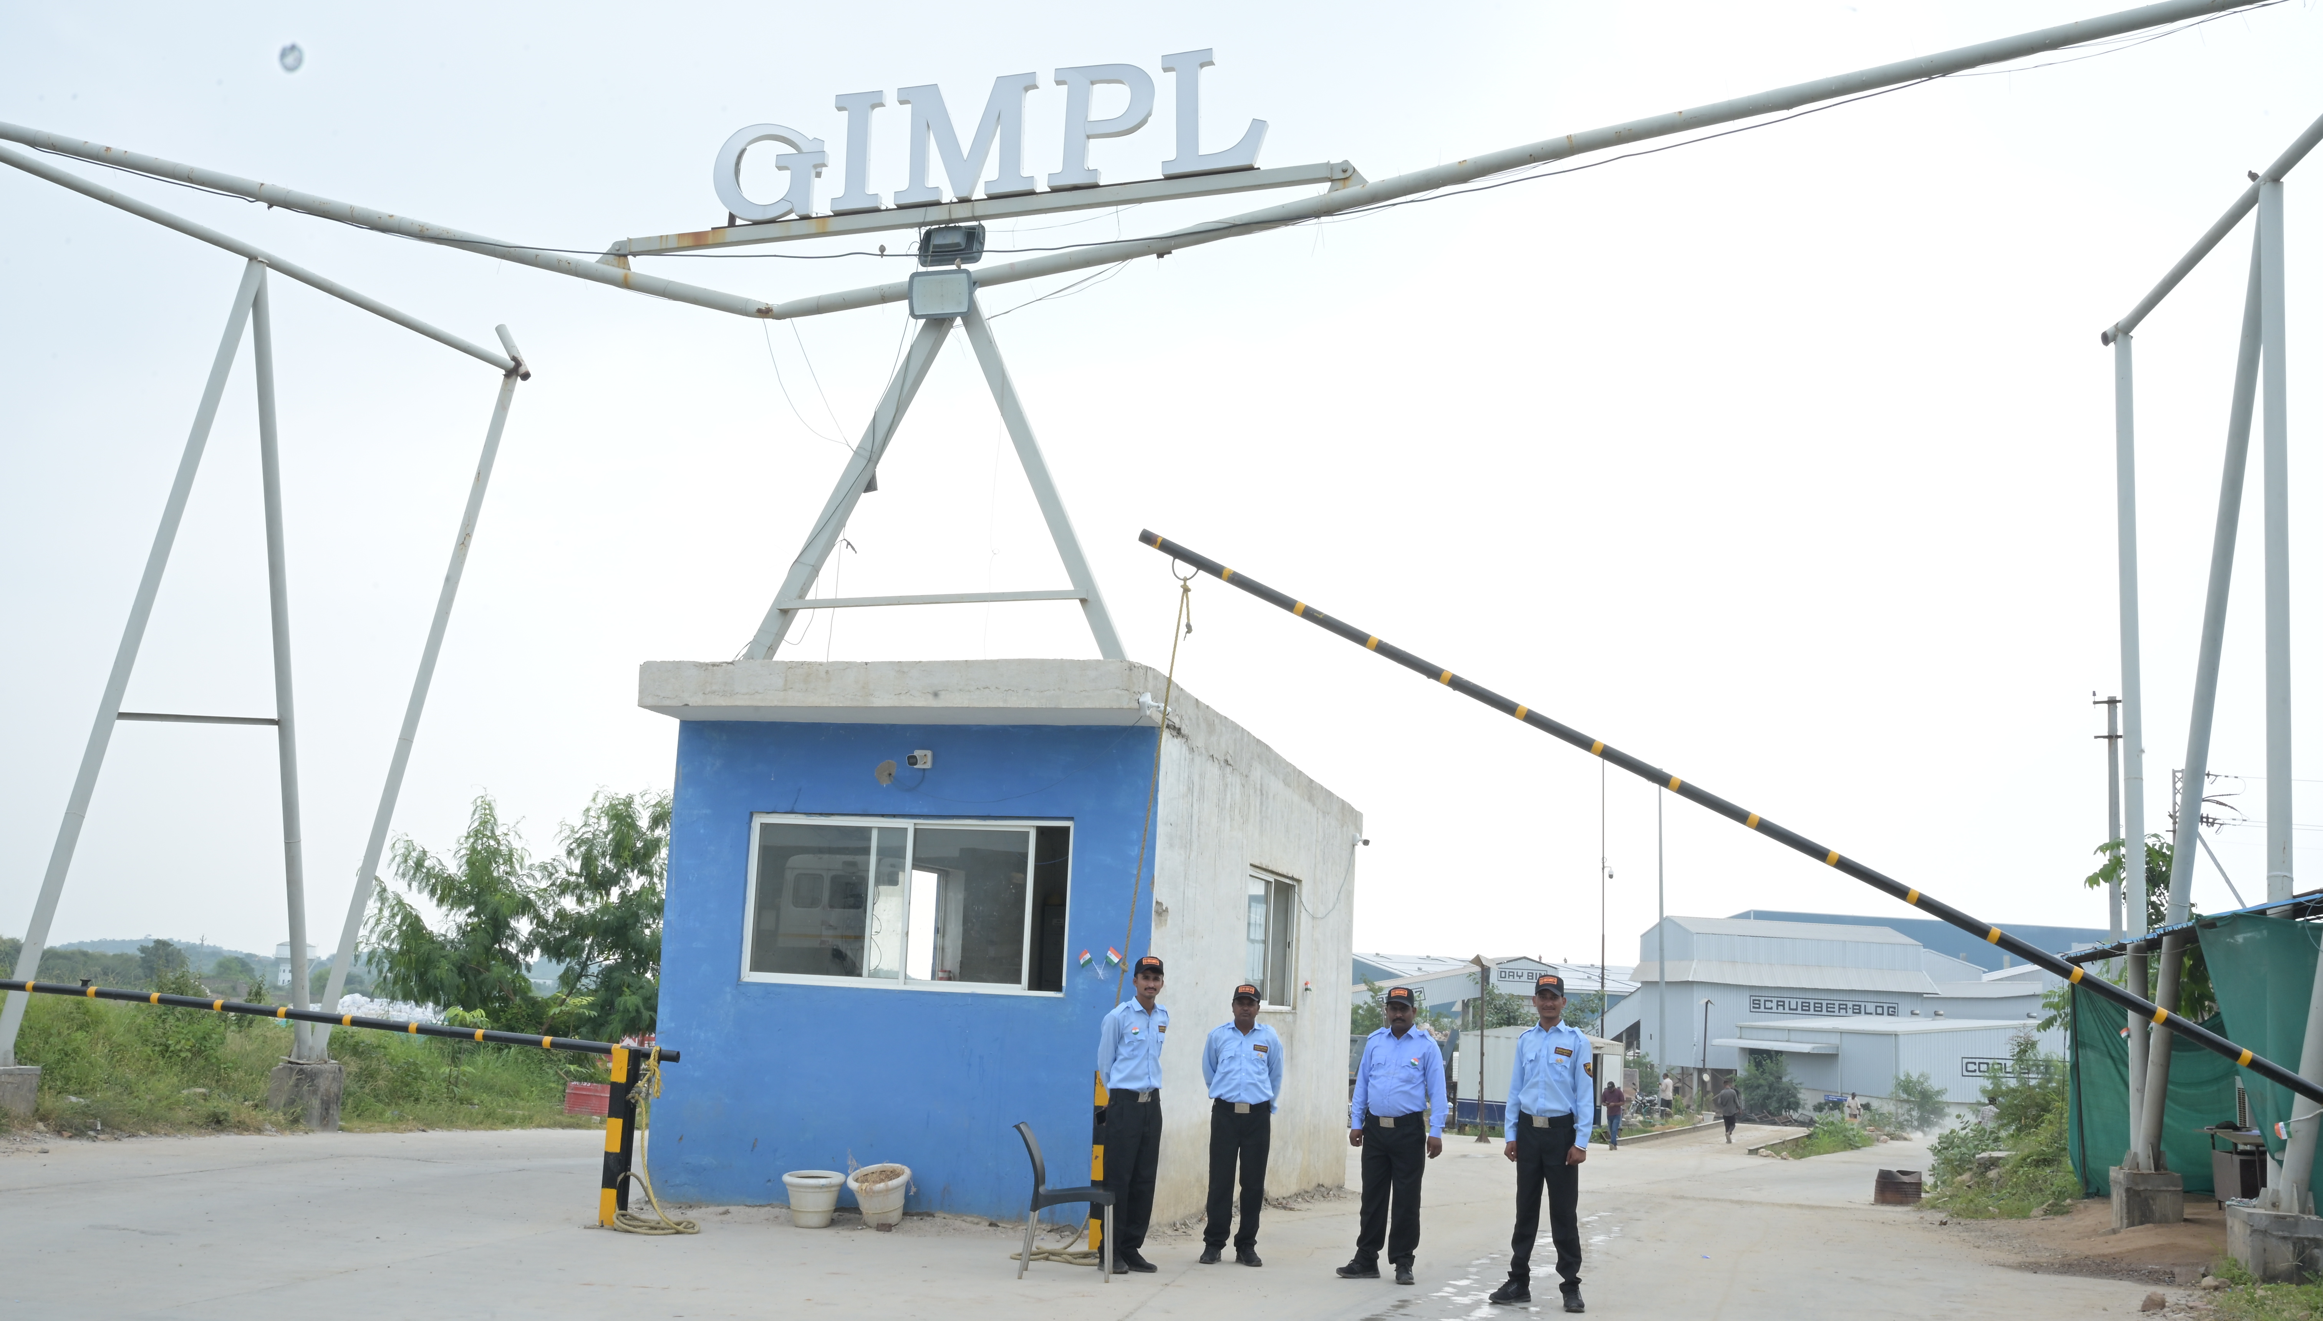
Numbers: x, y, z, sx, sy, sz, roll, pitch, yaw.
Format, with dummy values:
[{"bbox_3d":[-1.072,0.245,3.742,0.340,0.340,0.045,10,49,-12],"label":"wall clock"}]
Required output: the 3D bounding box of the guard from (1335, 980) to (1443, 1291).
[{"bbox_3d":[1.349,2.730,12.360,0.580,1.660,0.400,0,-10,16],"label":"guard"}]

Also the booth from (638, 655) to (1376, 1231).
[{"bbox_3d":[-0.982,2.569,18.204,3.771,3.766,7.764,0,-10,15],"label":"booth"}]

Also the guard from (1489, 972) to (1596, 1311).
[{"bbox_3d":[2.078,2.594,11.597,0.540,1.731,0.380,-1,-10,18],"label":"guard"}]

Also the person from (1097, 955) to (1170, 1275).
[{"bbox_3d":[-0.146,2.587,12.242,0.440,1.767,0.360,7,-11,-25],"label":"person"}]

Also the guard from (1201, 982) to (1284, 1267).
[{"bbox_3d":[0.508,2.807,12.994,0.500,1.652,0.360,3,-10,0],"label":"guard"}]

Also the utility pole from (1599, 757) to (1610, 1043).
[{"bbox_3d":[13.691,8.522,65.981,0.150,11.403,0.150,3,-10,0],"label":"utility pole"}]

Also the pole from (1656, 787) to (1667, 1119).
[{"bbox_3d":[14.868,8.292,62.879,0.170,10.223,0.170,3,-10,0],"label":"pole"}]

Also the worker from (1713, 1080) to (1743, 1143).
[{"bbox_3d":[15.220,12.069,57.142,0.620,1.647,0.420,1,-10,11],"label":"worker"}]

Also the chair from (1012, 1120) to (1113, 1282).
[{"bbox_3d":[-0.543,2.947,11.655,0.590,0.820,0.500,2,-10,2],"label":"chair"}]

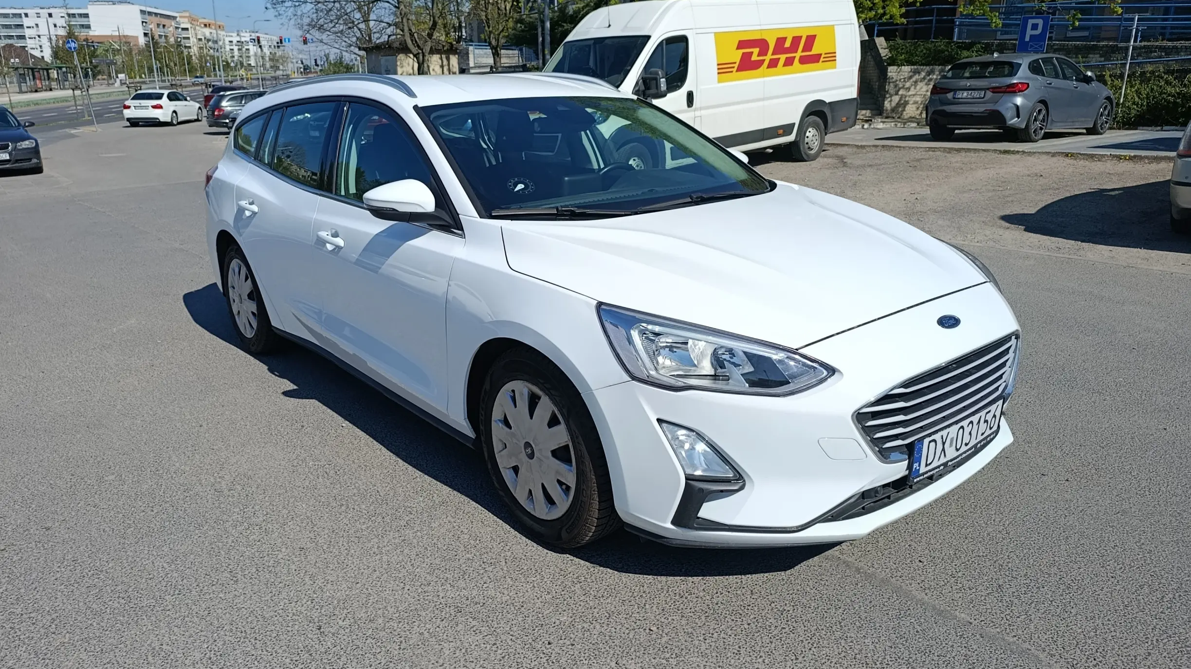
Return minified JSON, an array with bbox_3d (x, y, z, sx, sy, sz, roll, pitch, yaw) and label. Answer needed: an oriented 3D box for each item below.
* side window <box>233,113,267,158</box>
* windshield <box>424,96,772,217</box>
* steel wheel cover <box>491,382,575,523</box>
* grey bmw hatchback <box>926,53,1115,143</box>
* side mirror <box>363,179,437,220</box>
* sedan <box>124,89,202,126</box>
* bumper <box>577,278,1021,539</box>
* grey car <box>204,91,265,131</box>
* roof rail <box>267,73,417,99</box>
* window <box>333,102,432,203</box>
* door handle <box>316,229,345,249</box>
[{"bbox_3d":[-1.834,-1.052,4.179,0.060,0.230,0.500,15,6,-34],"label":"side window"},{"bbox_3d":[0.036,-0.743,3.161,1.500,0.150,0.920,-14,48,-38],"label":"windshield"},{"bbox_3d":[-0.184,0.348,2.391,0.060,0.435,0.435,-14,21,-38],"label":"steel wheel cover"},{"bbox_3d":[7.776,-4.295,14.293,4.320,1.430,1.820,-14,21,-36],"label":"grey bmw hatchback"},{"bbox_3d":[-0.651,-0.453,2.671,0.245,0.160,0.185,-15,21,-38],"label":"side mirror"},{"bbox_3d":[-19.200,-10.080,35.300,1.820,1.430,4.530,-2,18,-4],"label":"sedan"},{"bbox_3d":[0.839,0.157,2.460,1.790,0.580,0.620,-14,21,-38],"label":"bumper"},{"bbox_3d":[-12.700,-8.670,30.950,1.780,1.470,4.600,16,24,42],"label":"grey car"},{"bbox_3d":[-1.277,-1.168,3.754,0.080,0.120,1.800,-15,21,-38],"label":"roof rail"},{"bbox_3d":[-0.820,-0.694,3.041,0.060,0.430,1.000,18,-1,-43],"label":"window"},{"bbox_3d":[-1.053,-0.384,3.160,0.058,0.060,0.230,-15,21,-38],"label":"door handle"}]

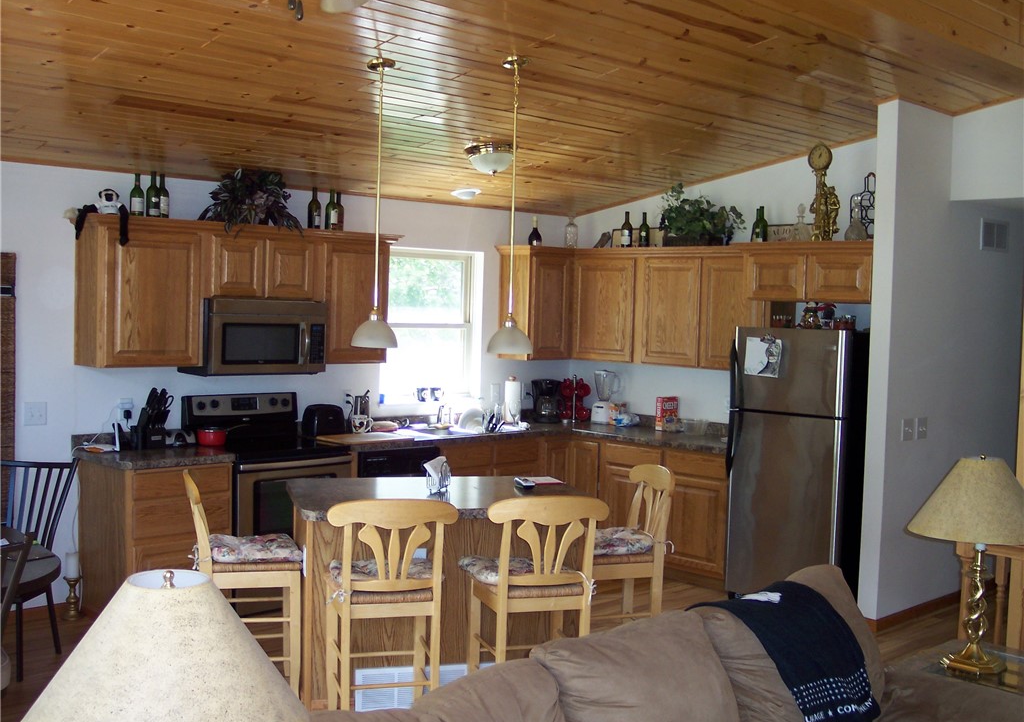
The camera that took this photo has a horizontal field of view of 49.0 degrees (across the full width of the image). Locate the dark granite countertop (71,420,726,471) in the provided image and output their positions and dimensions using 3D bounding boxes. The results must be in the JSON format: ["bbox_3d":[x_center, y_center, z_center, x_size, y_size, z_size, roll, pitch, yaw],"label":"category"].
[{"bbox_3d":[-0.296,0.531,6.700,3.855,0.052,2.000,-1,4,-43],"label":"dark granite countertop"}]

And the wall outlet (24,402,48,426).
[{"bbox_3d":[-2.532,0.285,5.980,0.118,0.119,0.010,-1,4,-43],"label":"wall outlet"}]

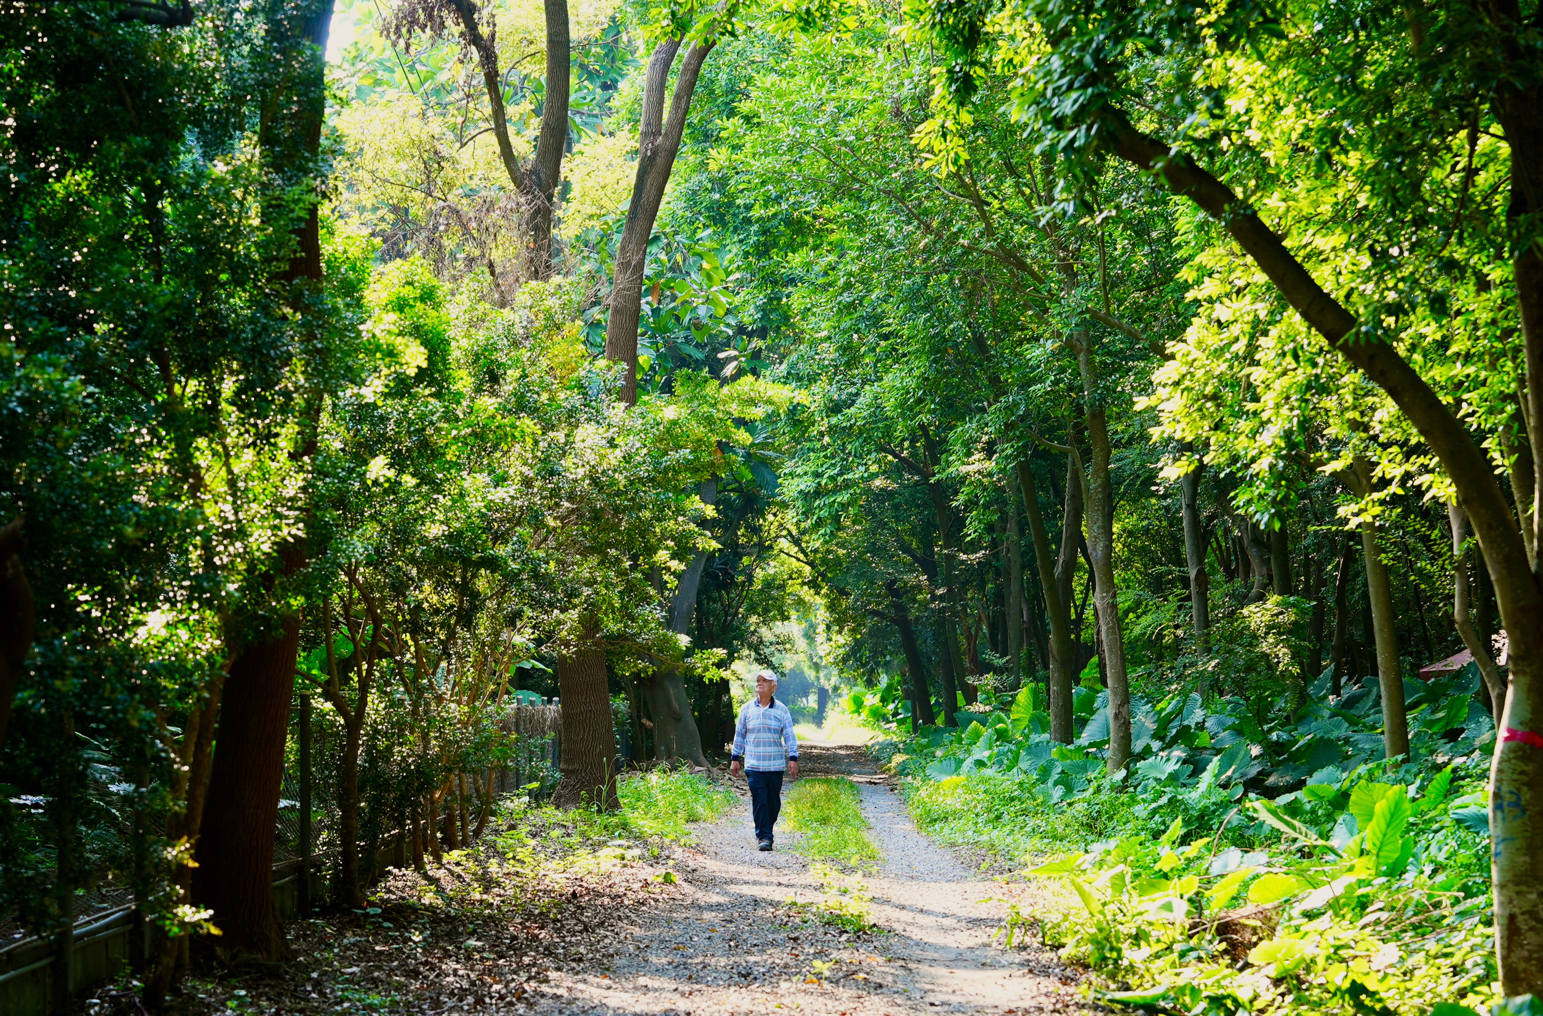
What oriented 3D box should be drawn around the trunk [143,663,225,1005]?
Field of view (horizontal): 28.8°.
[{"bbox_3d":[-2.839,1.572,14.500,0.396,1.654,0.330,0,-4,0],"label":"trunk"}]

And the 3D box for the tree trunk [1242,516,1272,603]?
[{"bbox_3d":[8.577,0.915,53.000,0.516,1.532,0.420,0,-3,0],"label":"tree trunk"}]

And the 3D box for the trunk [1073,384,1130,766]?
[{"bbox_3d":[4.887,0.956,44.500,0.894,5.951,0.600,0,-4,0],"label":"trunk"}]

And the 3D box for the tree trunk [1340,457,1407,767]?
[{"bbox_3d":[8.843,1.484,44.000,0.989,4.382,0.600,0,-4,0],"label":"tree trunk"}]

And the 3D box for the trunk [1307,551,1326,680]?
[{"bbox_3d":[10.176,2.058,56.000,0.349,2.406,0.340,0,-3,0],"label":"trunk"}]

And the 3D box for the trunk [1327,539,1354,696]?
[{"bbox_3d":[9.856,1.890,52.000,0.466,2.736,0.380,0,-3,0],"label":"trunk"}]

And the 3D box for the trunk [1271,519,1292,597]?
[{"bbox_3d":[8.323,0.807,49.000,0.363,1.220,0.360,0,-3,0],"label":"trunk"}]

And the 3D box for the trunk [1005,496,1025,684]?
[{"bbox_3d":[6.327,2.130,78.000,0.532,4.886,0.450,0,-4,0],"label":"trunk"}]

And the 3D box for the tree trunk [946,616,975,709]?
[{"bbox_3d":[4.399,3.598,70.000,0.654,2.080,0.450,0,-3,0],"label":"tree trunk"}]

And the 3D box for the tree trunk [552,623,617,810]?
[{"bbox_3d":[-2.440,2.731,39.200,0.866,2.440,0.850,0,-4,0],"label":"tree trunk"}]

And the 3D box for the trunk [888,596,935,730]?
[{"bbox_3d":[3.041,3.289,65.000,0.962,2.923,0.650,0,-3,0],"label":"trunk"}]

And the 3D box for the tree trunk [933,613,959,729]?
[{"bbox_3d":[4.526,4.213,78.000,0.626,2.913,0.500,0,-4,0],"label":"tree trunk"}]

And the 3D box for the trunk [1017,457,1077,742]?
[{"bbox_3d":[5.230,1.740,57.000,1.144,5.402,0.750,0,-4,0],"label":"trunk"}]

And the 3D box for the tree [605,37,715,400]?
[{"bbox_3d":[-1.510,-3.831,40.000,1.494,4.867,0.750,0,-4,0],"label":"tree"}]

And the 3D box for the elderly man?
[{"bbox_3d":[-0.067,2.347,27.900,0.619,1.661,0.480,0,-4,6],"label":"elderly man"}]

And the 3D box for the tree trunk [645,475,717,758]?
[{"bbox_3d":[-1.506,1.887,50.000,1.110,4.739,0.950,0,-3,0],"label":"tree trunk"}]

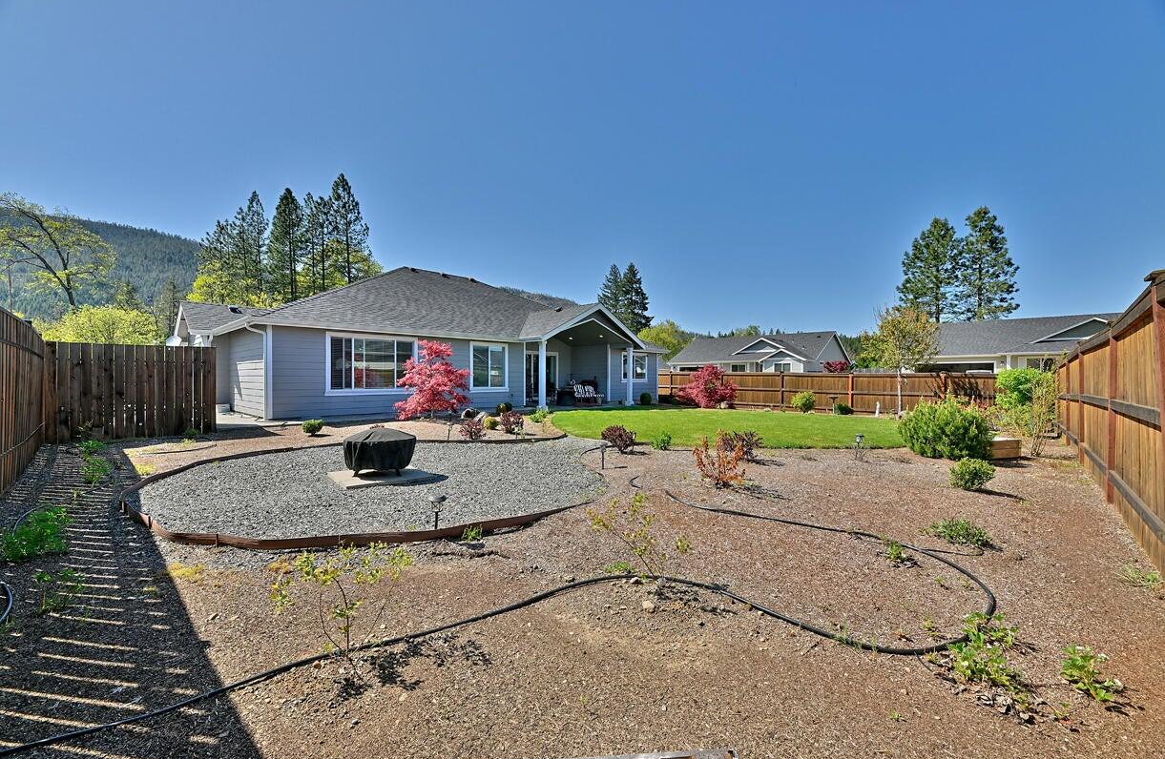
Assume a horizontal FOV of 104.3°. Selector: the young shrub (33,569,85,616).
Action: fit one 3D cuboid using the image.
[{"bbox_3d":[-2.650,1.070,2.290,0.200,0.210,0.200,0,0,0],"label":"young shrub"}]

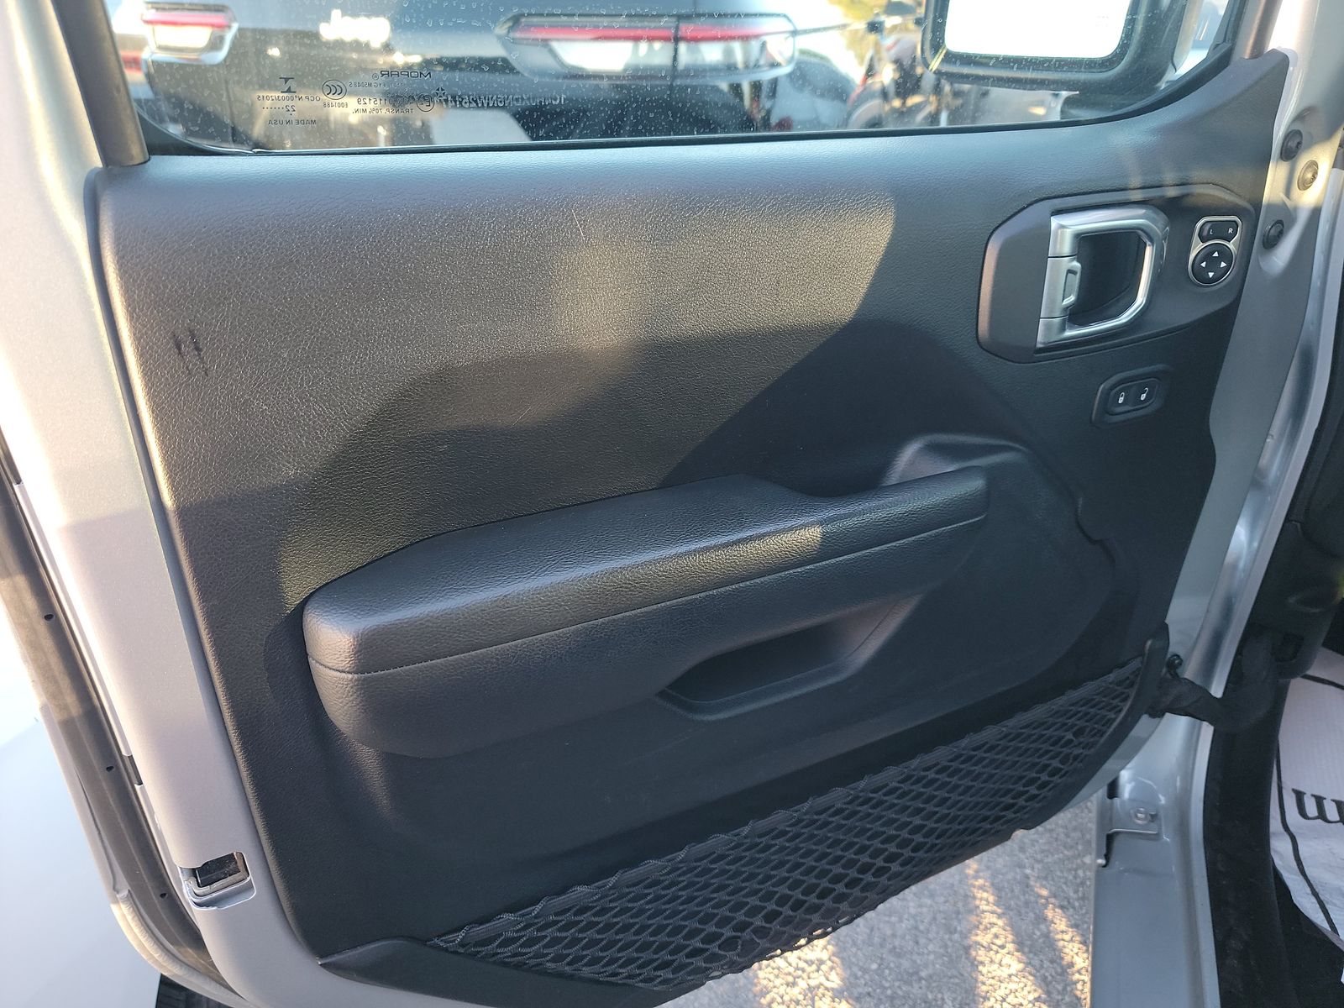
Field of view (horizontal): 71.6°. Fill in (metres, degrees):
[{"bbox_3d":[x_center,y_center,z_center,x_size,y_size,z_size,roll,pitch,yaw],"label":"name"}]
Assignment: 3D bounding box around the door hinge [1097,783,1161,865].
[{"bbox_3d":[0.519,0.366,1.060,0.062,0.088,0.040,0,25,3],"label":"door hinge"}]

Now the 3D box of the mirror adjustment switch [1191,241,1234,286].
[{"bbox_3d":[0.437,-0.194,0.752,0.031,0.032,0.010,-6,25,-11],"label":"mirror adjustment switch"}]

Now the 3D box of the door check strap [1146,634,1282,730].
[{"bbox_3d":[0.588,0.194,1.010,0.140,0.090,0.065,13,29,27],"label":"door check strap"}]

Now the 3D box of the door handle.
[{"bbox_3d":[0.328,-0.173,0.708,0.102,0.100,0.030,-10,26,-19],"label":"door handle"}]

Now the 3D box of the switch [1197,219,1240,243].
[{"bbox_3d":[0.439,-0.219,0.748,0.030,0.018,0.009,-6,25,-11],"label":"switch"}]

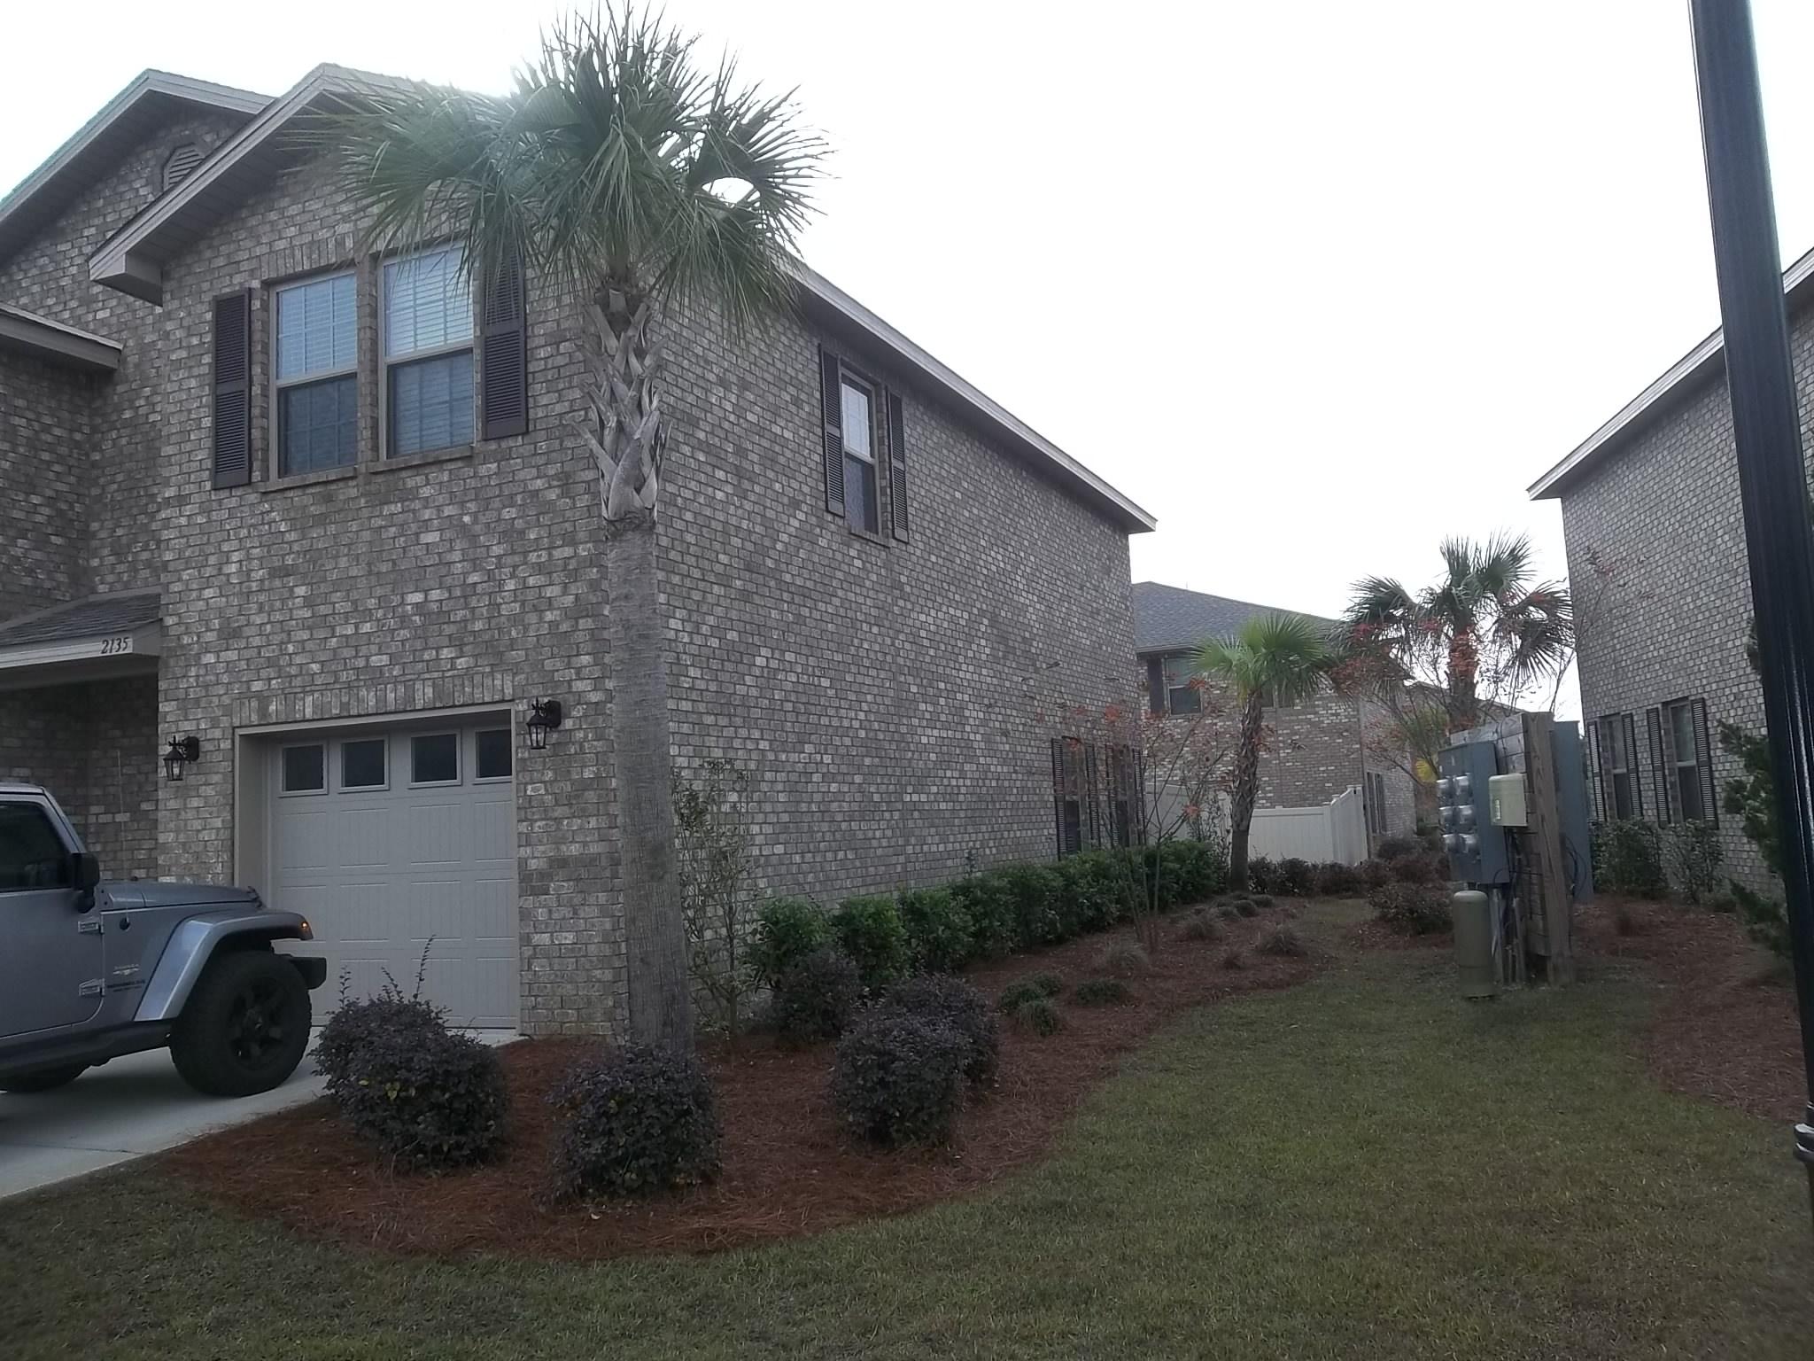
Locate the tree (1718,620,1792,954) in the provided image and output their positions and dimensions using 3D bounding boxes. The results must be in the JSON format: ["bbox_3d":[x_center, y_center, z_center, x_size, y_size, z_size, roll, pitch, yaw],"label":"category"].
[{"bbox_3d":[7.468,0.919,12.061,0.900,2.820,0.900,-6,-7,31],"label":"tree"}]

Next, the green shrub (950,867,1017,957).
[{"bbox_3d":[0.752,2.187,13.162,0.680,0.769,0.680,-3,-6,3],"label":"green shrub"}]

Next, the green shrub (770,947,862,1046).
[{"bbox_3d":[-0.594,2.051,9.252,0.602,0.640,0.602,-2,-6,-4],"label":"green shrub"}]

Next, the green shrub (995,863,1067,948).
[{"bbox_3d":[1.283,2.318,14.652,0.763,0.895,0.763,-5,-6,23],"label":"green shrub"}]

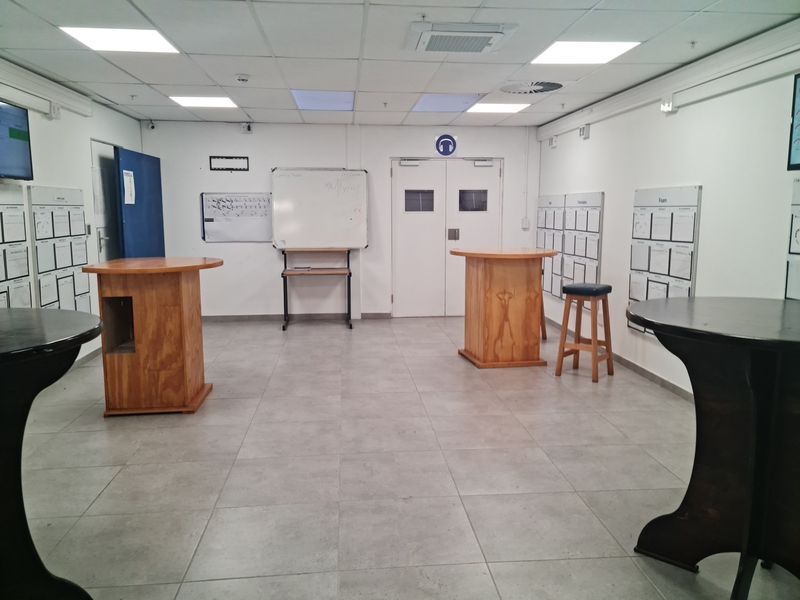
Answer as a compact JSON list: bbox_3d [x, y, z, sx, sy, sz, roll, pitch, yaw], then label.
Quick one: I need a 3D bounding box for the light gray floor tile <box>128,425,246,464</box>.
[{"bbox_3d":[-1.277,0.888,3.862,0.600,0.012,0.600,-1,8,-5],"label":"light gray floor tile"}]

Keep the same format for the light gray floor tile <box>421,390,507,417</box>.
[{"bbox_3d":[0.468,0.766,4.610,0.600,0.010,0.600,-1,8,-5],"label":"light gray floor tile"}]

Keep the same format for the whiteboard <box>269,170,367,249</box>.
[{"bbox_3d":[-0.985,-1.120,7.722,1.182,0.971,0.050,-1,8,-5],"label":"whiteboard"}]

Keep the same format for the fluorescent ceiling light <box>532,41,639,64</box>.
[{"bbox_3d":[1.239,-1.699,4.238,0.600,0.040,0.600,-1,8,-5],"label":"fluorescent ceiling light"}]

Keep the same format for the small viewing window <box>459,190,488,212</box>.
[{"bbox_3d":[0.947,-1.273,8.025,0.370,0.268,0.030,-1,8,-5],"label":"small viewing window"}]

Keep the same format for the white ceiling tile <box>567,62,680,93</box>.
[{"bbox_3d":[1.747,-1.833,5.206,0.556,0.020,1.195,-1,8,-5],"label":"white ceiling tile"}]

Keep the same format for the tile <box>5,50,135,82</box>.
[{"bbox_3d":[-2.428,-1.766,4.805,0.600,0.018,1.200,-1,8,-5],"label":"tile"}]

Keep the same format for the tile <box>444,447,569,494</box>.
[{"bbox_3d":[0.573,0.939,3.427,0.600,0.010,0.600,-1,8,-5],"label":"tile"}]

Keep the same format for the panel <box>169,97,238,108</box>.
[{"bbox_3d":[-1.981,-2.011,6.345,0.605,0.030,0.598,-1,8,-5],"label":"panel"}]

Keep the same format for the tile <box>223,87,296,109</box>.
[{"bbox_3d":[-1.342,-1.958,6.097,0.600,0.018,1.200,-1,8,-5],"label":"tile"}]

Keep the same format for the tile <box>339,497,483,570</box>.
[{"bbox_3d":[0.029,1.034,2.783,0.600,0.012,0.600,-1,8,-5],"label":"tile"}]

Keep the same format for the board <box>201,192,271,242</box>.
[{"bbox_3d":[-2.000,-1.017,7.766,0.880,0.610,0.030,-1,8,-5],"label":"board"}]

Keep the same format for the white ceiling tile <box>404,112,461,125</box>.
[{"bbox_3d":[0.352,-2.147,7.392,0.600,0.018,1.080,-1,8,-5],"label":"white ceiling tile"}]

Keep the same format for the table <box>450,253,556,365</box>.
[{"bbox_3d":[0.964,0.056,5.867,0.940,1.030,0.940,0,8,0],"label":"table"}]

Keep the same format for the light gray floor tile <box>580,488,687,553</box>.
[{"bbox_3d":[1.240,1.034,2.928,0.600,0.012,0.600,-1,8,-5],"label":"light gray floor tile"}]

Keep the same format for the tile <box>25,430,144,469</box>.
[{"bbox_3d":[-1.870,0.888,3.790,0.600,0.012,0.600,-1,8,-5],"label":"tile"}]

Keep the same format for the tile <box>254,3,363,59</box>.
[{"bbox_3d":[-0.527,-1.636,3.807,0.605,0.020,1.195,-1,8,-5],"label":"tile"}]

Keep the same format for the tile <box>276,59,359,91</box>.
[{"bbox_3d":[-0.631,-1.783,4.952,0.600,0.015,1.200,-1,8,-5],"label":"tile"}]

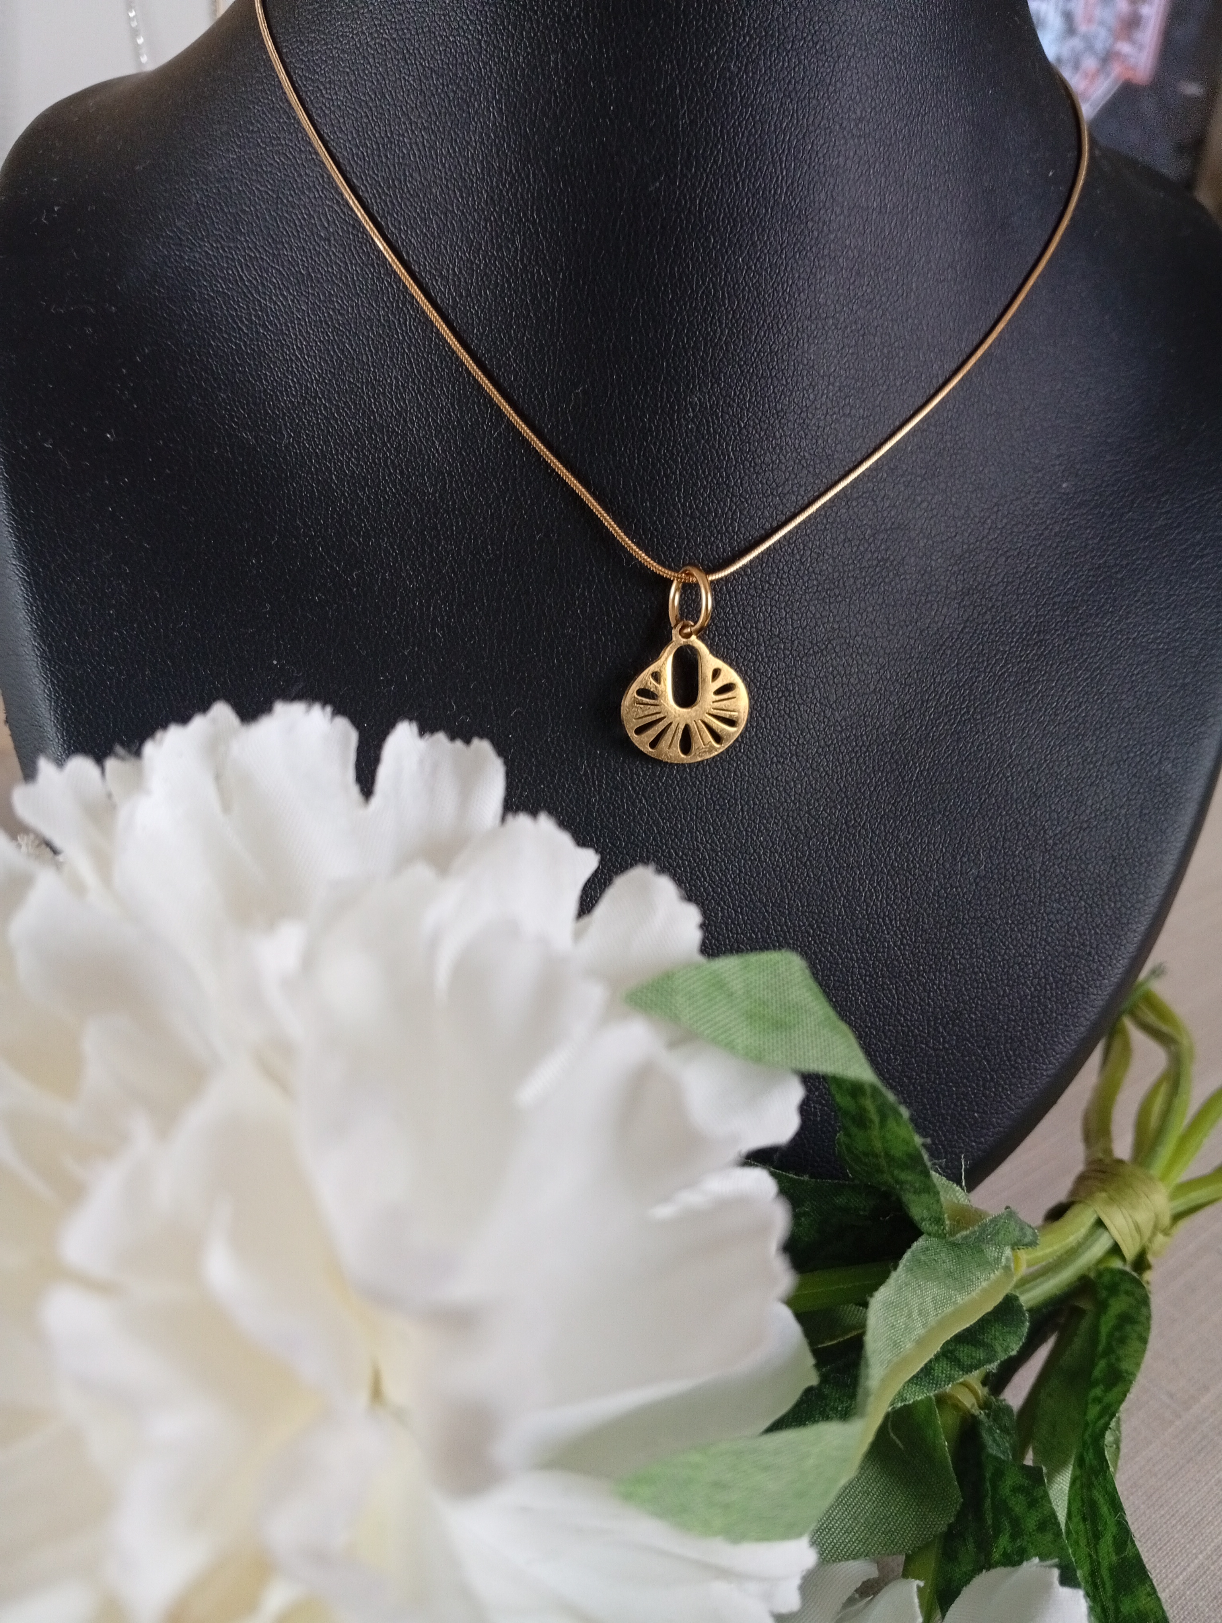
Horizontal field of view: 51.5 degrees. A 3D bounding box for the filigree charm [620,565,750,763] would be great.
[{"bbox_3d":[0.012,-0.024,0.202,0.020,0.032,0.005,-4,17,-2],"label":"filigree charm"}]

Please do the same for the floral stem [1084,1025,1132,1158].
[{"bbox_3d":[0.093,0.052,0.238,0.006,0.006,0.029,27,58,0],"label":"floral stem"}]

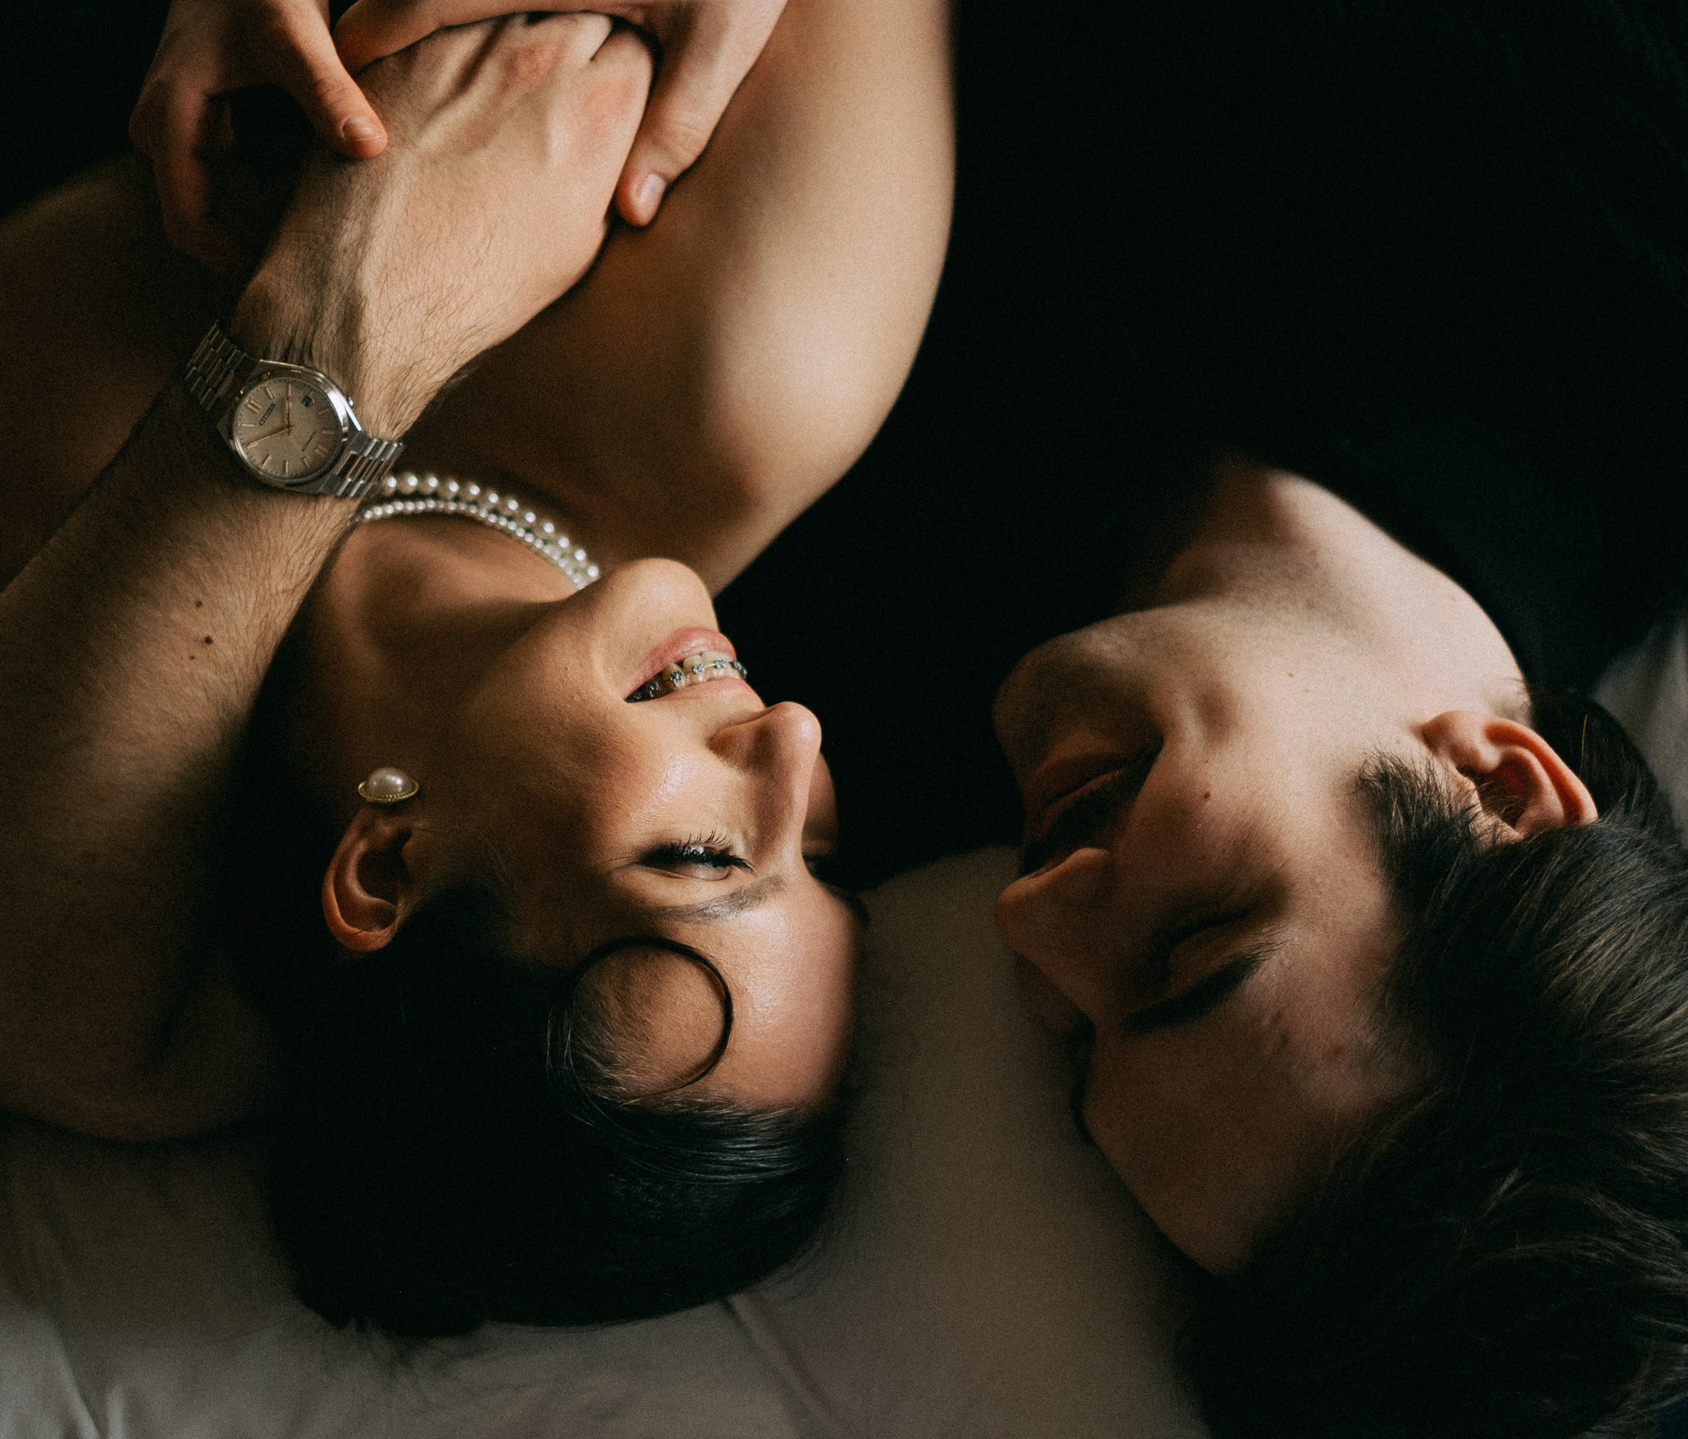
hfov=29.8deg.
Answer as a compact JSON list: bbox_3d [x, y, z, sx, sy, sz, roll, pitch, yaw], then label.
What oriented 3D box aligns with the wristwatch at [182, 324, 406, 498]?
[{"bbox_3d":[-0.173,-0.099,1.010,0.069,0.056,0.042,33,110,-14],"label":"wristwatch"}]

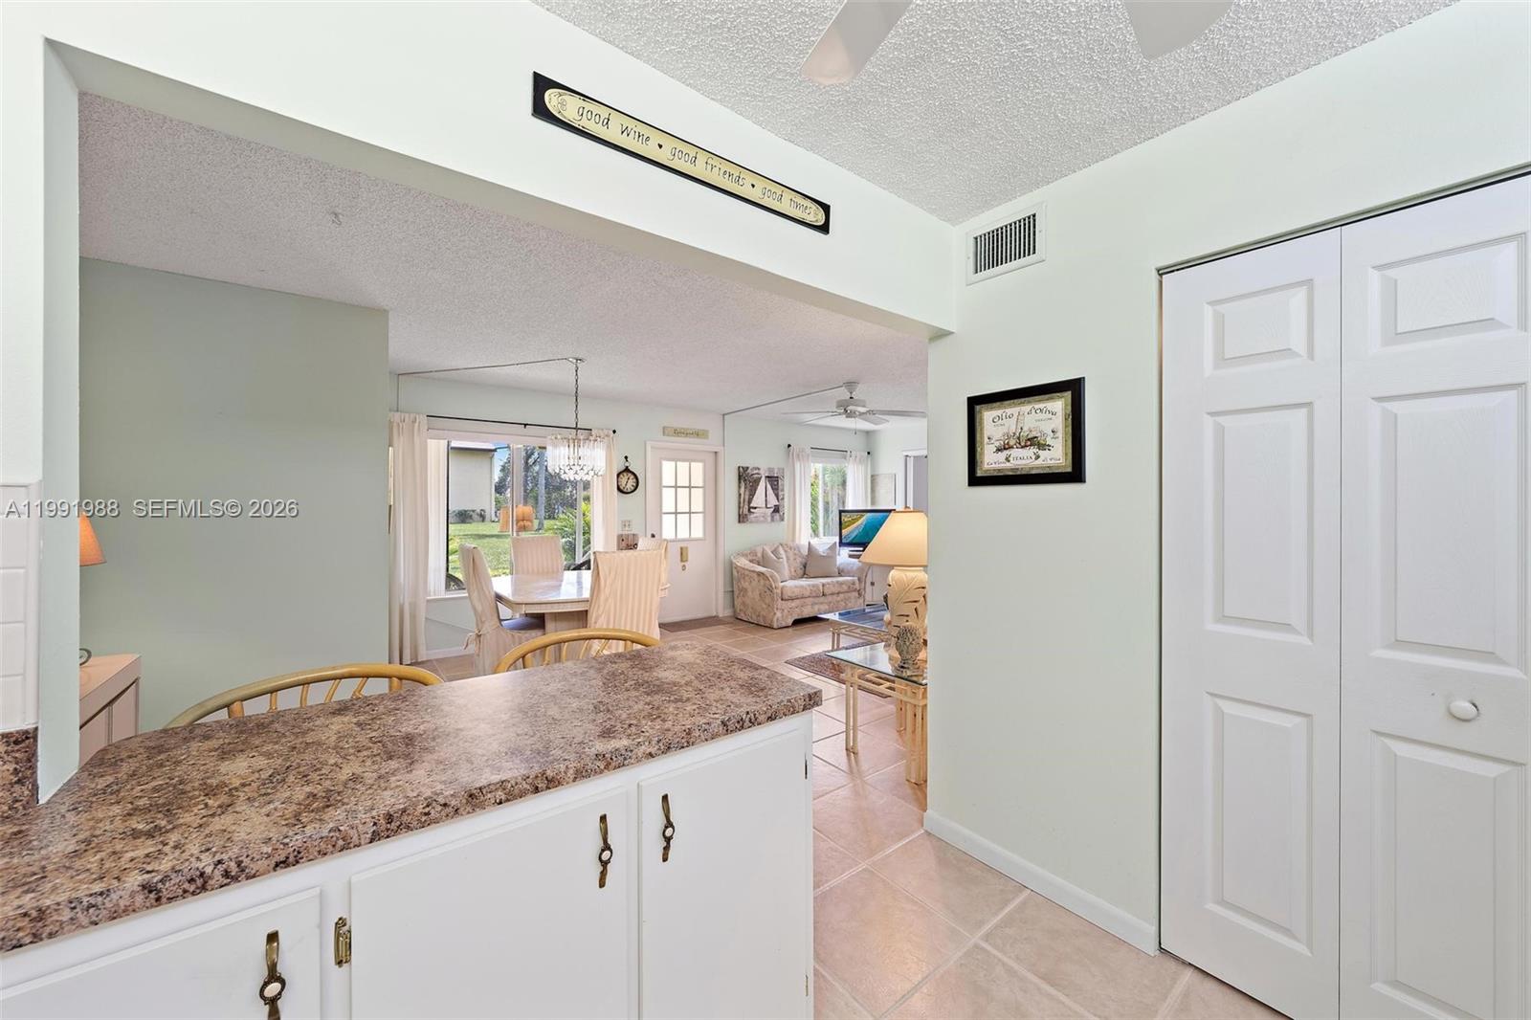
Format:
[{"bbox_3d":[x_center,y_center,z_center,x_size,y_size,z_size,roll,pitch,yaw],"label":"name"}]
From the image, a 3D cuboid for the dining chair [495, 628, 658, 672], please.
[{"bbox_3d":[-0.511,0.863,1.595,0.530,0.930,0.540,0,0,-37],"label":"dining chair"}]

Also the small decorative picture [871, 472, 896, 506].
[{"bbox_3d":[1.705,-0.257,8.050,0.030,0.550,0.440,0,0,-37],"label":"small decorative picture"}]

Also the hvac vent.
[{"bbox_3d":[0.869,-0.967,2.020,0.020,0.200,0.300,0,0,-37],"label":"hvac vent"}]

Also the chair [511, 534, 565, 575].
[{"bbox_3d":[-1.949,0.783,4.933,0.460,1.065,0.580,0,0,-37],"label":"chair"}]

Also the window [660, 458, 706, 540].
[{"bbox_3d":[-0.936,-0.117,6.459,0.590,0.930,0.050,0,0,-37],"label":"window"}]

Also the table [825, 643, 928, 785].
[{"bbox_3d":[0.799,1.056,2.994,0.660,0.530,0.660,0,0,-37],"label":"table"}]

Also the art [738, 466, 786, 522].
[{"bbox_3d":[-0.032,-0.183,7.050,0.745,0.710,0.035,0,0,-37],"label":"art"}]

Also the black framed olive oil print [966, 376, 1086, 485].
[{"bbox_3d":[0.913,-0.258,1.954,0.025,0.342,0.420,0,0,-37],"label":"black framed olive oil print"}]

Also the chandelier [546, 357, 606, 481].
[{"bbox_3d":[-1.440,-0.693,4.236,0.450,0.950,0.450,0,0,-37],"label":"chandelier"}]

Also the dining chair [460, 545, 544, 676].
[{"bbox_3d":[-1.888,0.792,4.084,0.620,1.070,0.480,0,0,-37],"label":"dining chair"}]

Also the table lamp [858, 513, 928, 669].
[{"bbox_3d":[0.758,0.386,2.932,0.520,0.810,0.520,0,0,-37],"label":"table lamp"}]

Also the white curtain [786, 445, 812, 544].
[{"bbox_3d":[0.470,0.222,7.372,0.430,2.150,0.120,0,0,-37],"label":"white curtain"}]

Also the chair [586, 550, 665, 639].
[{"bbox_3d":[-1.032,0.793,3.706,0.480,1.070,0.620,0,0,-37],"label":"chair"}]

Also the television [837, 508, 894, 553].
[{"bbox_3d":[1.429,0.289,7.720,0.780,0.570,0.200,0,0,8],"label":"television"}]

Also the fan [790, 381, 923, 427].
[{"bbox_3d":[0.770,-0.973,4.938,1.300,0.330,1.300,0,0,-37],"label":"fan"}]

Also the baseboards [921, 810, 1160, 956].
[{"bbox_3d":[0.913,1.286,1.970,0.015,0.088,0.820,0,0,-37],"label":"baseboards"}]

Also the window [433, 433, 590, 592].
[{"bbox_3d":[-2.385,0.030,5.326,1.480,1.450,0.100,0,0,-37],"label":"window"}]

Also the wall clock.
[{"bbox_3d":[-1.476,-0.372,5.932,0.265,0.410,0.050,0,0,-37],"label":"wall clock"}]

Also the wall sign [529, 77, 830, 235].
[{"bbox_3d":[-0.153,-0.913,1.486,0.900,0.098,0.020,0,0,-37],"label":"wall sign"}]

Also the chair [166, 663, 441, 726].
[{"bbox_3d":[-0.966,0.866,1.203,0.530,0.930,0.540,0,0,-37],"label":"chair"}]

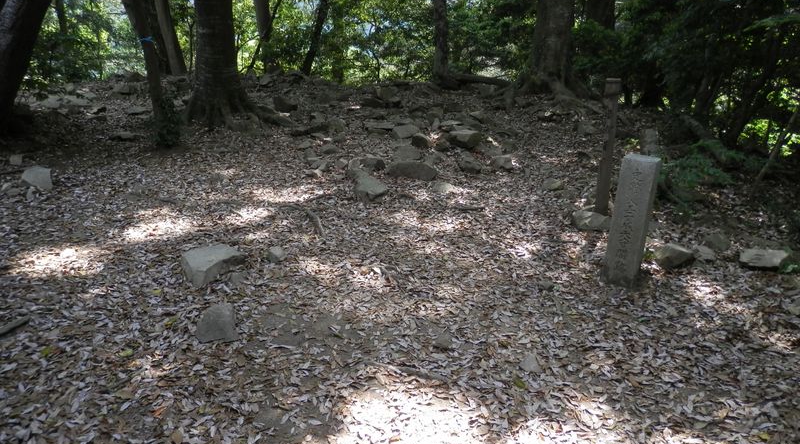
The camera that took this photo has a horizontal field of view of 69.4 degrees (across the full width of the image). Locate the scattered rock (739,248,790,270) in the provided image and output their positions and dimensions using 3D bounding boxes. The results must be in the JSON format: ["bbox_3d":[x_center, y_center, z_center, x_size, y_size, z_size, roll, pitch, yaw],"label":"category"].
[{"bbox_3d":[2.527,0.263,4.000,0.350,0.130,0.230,0,19,0],"label":"scattered rock"}]

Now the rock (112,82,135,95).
[{"bbox_3d":[-5.642,-2.727,11.800,0.410,0.210,0.330,-3,14,-17],"label":"rock"}]

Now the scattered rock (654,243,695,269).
[{"bbox_3d":[1.886,0.230,3.970,0.265,0.135,0.190,9,19,26],"label":"scattered rock"}]

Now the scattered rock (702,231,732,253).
[{"bbox_3d":[2.735,0.167,5.000,0.210,0.140,0.170,6,14,17],"label":"scattered rock"}]

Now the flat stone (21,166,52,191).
[{"bbox_3d":[-3.641,-0.440,5.795,0.262,0.196,0.262,-11,20,-31],"label":"flat stone"}]

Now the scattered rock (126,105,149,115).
[{"bbox_3d":[-3.998,-1.704,8.820,0.322,0.127,0.258,-7,19,-23],"label":"scattered rock"}]

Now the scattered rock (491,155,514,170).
[{"bbox_3d":[1.292,-0.753,7.300,0.270,0.165,0.220,3,14,6],"label":"scattered rock"}]

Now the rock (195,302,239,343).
[{"bbox_3d":[-0.983,0.543,3.120,0.220,0.140,0.210,0,19,0],"label":"rock"}]

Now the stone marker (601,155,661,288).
[{"bbox_3d":[1.446,-0.008,3.600,0.188,0.790,0.187,11,20,30],"label":"stone marker"}]

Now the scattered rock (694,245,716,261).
[{"bbox_3d":[2.157,0.215,4.080,0.150,0.080,0.120,10,20,28],"label":"scattered rock"}]

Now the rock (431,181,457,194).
[{"bbox_3d":[0.403,-0.315,5.350,0.235,0.090,0.190,0,19,0],"label":"rock"}]

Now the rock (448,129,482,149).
[{"bbox_3d":[0.820,-1.035,7.181,0.408,0.194,0.326,2,17,6],"label":"rock"}]

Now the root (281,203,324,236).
[{"bbox_3d":[-0.793,-0.021,4.750,0.170,0.070,0.750,-12,22,-31],"label":"root"}]

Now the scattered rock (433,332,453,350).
[{"bbox_3d":[0.216,0.606,2.930,0.095,0.060,0.095,0,13,0],"label":"scattered rock"}]

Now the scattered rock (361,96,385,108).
[{"bbox_3d":[-0.491,-2.213,10.700,0.470,0.190,0.350,-1,18,-2],"label":"scattered rock"}]

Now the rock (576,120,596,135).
[{"bbox_3d":[2.508,-1.273,7.771,0.257,0.164,0.206,5,18,17],"label":"rock"}]

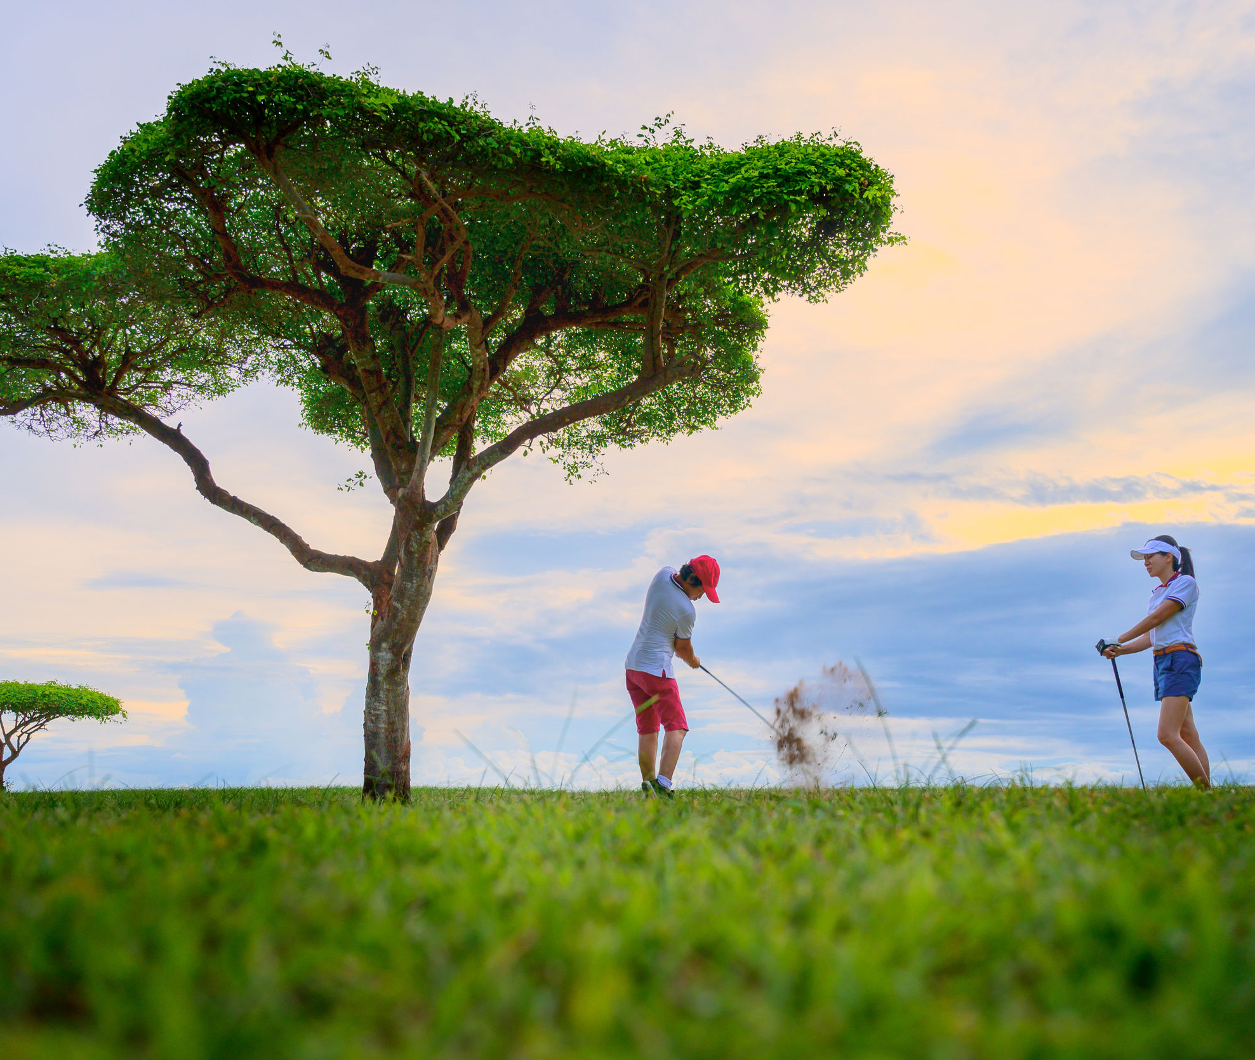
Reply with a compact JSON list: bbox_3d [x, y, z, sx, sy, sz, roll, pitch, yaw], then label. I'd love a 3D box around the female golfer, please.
[{"bbox_3d":[3.210,0.830,6.988,0.640,1.620,0.460,3,-13,-15],"label":"female golfer"}]

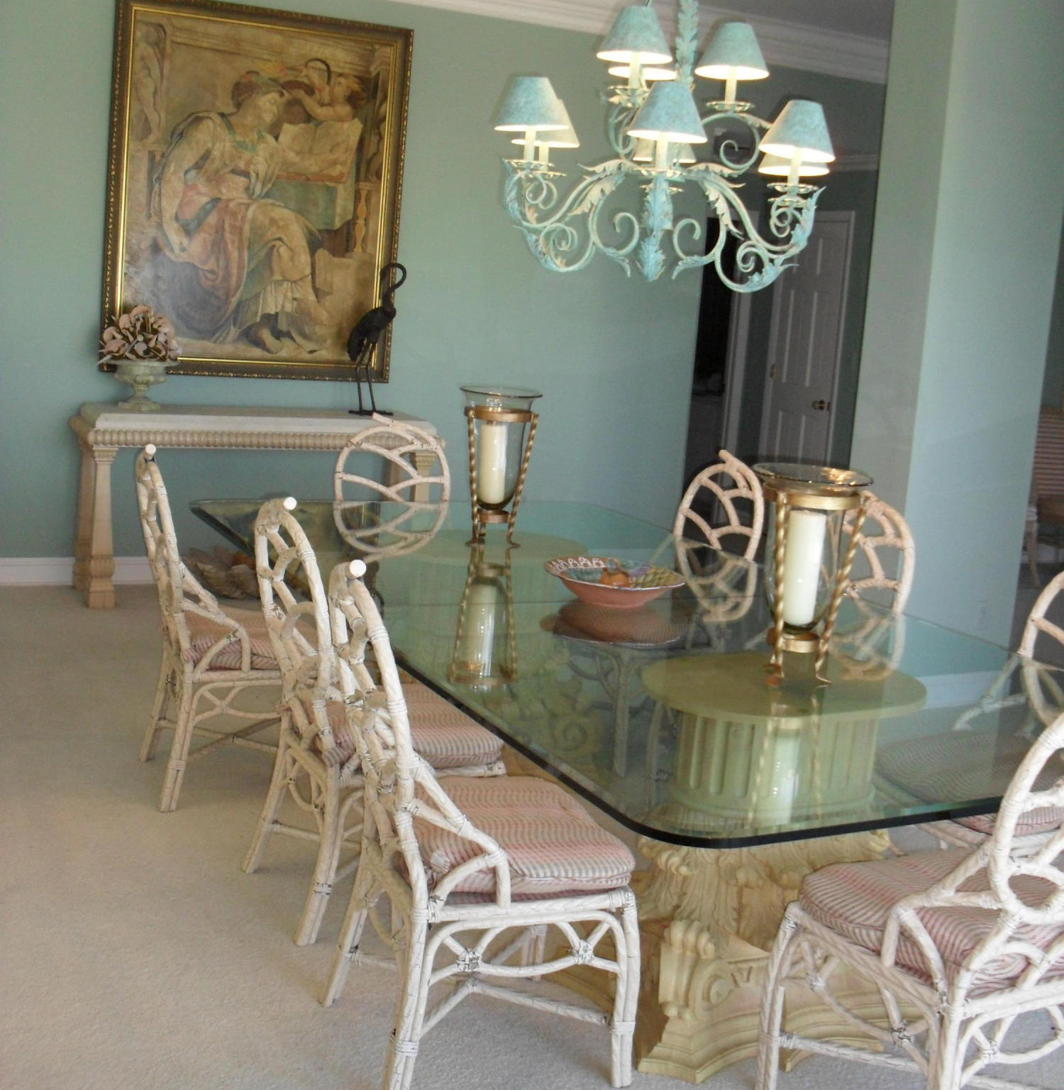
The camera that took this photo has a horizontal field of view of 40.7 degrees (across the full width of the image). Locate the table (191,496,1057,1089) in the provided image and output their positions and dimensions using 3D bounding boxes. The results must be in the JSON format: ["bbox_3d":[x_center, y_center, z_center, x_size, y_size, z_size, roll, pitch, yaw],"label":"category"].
[{"bbox_3d":[0.161,0.488,3.776,1.510,0.726,3.135,-1,11,-27],"label":"table"}]

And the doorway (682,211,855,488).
[{"bbox_3d":[1.355,-1.057,9.088,1.050,2.110,0.350,-1,11,-25],"label":"doorway"}]

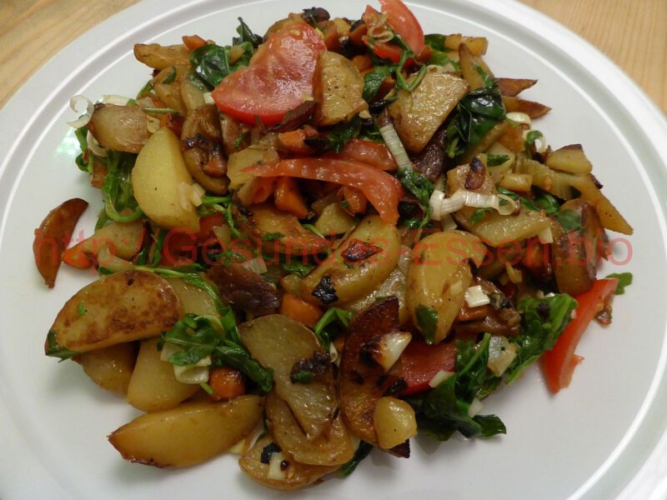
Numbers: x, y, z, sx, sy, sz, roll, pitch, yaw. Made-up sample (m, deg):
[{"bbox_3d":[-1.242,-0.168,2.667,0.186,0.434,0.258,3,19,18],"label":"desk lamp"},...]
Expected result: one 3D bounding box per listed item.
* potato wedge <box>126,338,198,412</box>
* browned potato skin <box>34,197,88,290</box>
[{"bbox_3d":[-0.053,0.037,0.158,0.022,0.019,0.034,23,63,11],"label":"potato wedge"},{"bbox_3d":[-0.106,-0.002,0.187,0.012,0.010,0.037,5,61,2],"label":"browned potato skin"}]

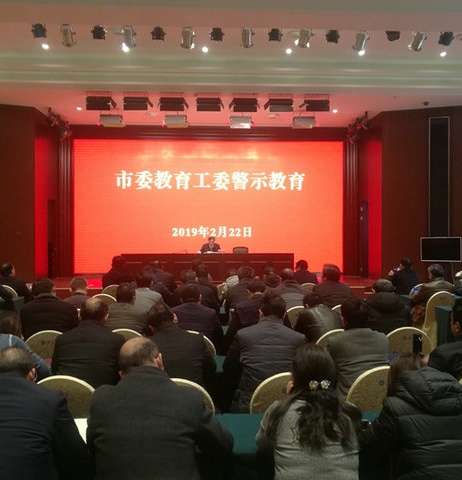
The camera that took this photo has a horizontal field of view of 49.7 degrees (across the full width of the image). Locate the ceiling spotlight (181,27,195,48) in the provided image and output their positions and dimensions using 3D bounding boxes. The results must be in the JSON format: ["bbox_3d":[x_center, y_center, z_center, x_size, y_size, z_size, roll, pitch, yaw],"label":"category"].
[{"bbox_3d":[-0.639,-3.050,7.500,0.220,0.330,0.300,0,1,-3],"label":"ceiling spotlight"}]

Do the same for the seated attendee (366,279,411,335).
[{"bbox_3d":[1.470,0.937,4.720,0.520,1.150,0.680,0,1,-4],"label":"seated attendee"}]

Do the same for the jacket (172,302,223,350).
[{"bbox_3d":[-0.303,0.869,4.514,0.510,0.660,0.460,0,1,-3],"label":"jacket"}]

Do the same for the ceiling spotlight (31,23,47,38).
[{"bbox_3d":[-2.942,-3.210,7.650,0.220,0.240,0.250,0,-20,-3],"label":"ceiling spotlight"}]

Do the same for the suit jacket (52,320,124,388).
[{"bbox_3d":[-0.891,0.791,3.120,0.500,0.580,0.420,0,0,-2],"label":"suit jacket"}]

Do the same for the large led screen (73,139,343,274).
[{"bbox_3d":[-0.637,-0.931,13.950,7.570,3.740,0.120,0,1,-3],"label":"large led screen"}]

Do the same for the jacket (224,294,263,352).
[{"bbox_3d":[0.190,0.770,4.450,0.500,0.600,0.420,0,0,-3],"label":"jacket"}]

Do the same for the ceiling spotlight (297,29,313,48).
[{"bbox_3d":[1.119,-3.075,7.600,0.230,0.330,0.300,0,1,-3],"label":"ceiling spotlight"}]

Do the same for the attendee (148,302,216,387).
[{"bbox_3d":[-0.318,1.035,3.300,0.490,1.280,0.780,0,1,-3],"label":"attendee"}]

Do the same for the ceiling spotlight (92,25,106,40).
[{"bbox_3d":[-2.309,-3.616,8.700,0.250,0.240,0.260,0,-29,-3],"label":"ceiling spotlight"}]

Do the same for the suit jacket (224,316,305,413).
[{"bbox_3d":[0.226,0.846,3.364,0.560,0.700,0.470,0,1,-3],"label":"suit jacket"}]

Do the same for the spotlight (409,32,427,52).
[{"bbox_3d":[2.900,-3.093,7.720,0.230,0.330,0.300,0,1,-3],"label":"spotlight"}]

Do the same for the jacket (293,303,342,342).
[{"bbox_3d":[0.851,0.923,4.800,0.540,0.650,0.440,0,1,-11],"label":"jacket"}]

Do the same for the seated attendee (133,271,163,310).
[{"bbox_3d":[-1.056,1.067,6.200,0.520,1.300,0.750,0,1,3],"label":"seated attendee"}]

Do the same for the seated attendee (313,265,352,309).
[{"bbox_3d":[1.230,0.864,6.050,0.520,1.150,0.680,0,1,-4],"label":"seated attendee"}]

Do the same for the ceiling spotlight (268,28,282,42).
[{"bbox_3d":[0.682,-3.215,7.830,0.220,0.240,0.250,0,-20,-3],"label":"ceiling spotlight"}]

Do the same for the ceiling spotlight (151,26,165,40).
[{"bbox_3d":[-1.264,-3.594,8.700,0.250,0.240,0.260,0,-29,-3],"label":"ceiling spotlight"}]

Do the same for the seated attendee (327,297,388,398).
[{"bbox_3d":[0.820,1.024,3.450,0.480,1.290,0.780,0,1,-3],"label":"seated attendee"}]

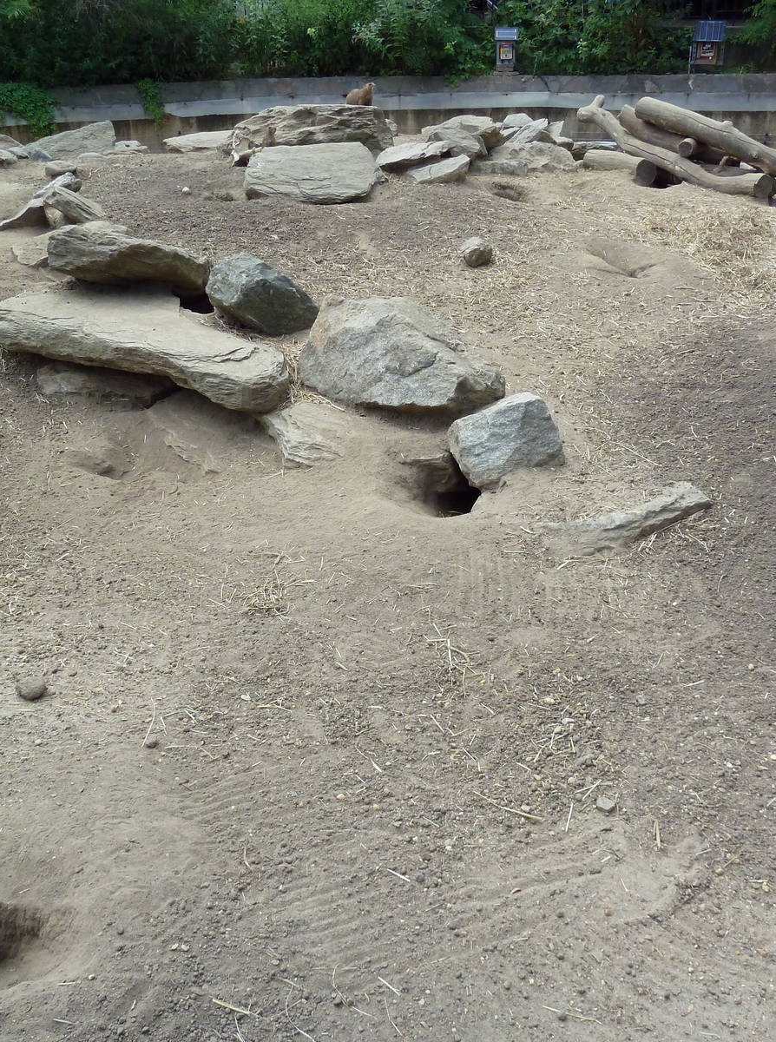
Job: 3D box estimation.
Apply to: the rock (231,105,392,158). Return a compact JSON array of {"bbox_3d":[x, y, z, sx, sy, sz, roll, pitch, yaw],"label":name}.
[{"bbox_3d":[-0.741,-3.761,9.781,1.480,0.480,0.900,-3,27,-3],"label":"rock"}]

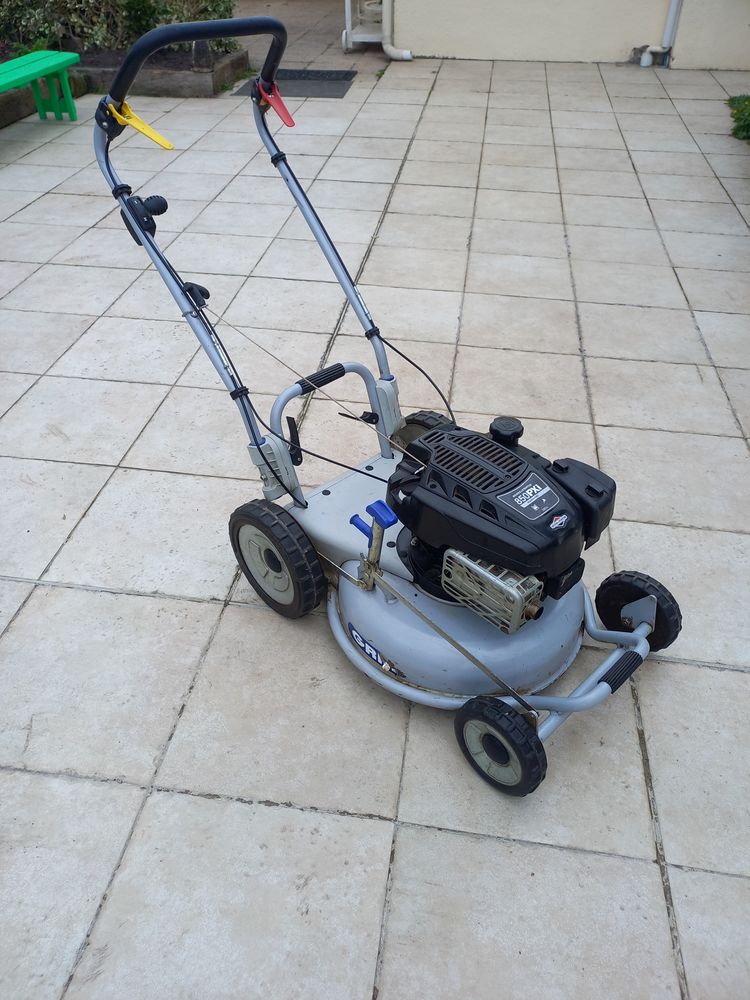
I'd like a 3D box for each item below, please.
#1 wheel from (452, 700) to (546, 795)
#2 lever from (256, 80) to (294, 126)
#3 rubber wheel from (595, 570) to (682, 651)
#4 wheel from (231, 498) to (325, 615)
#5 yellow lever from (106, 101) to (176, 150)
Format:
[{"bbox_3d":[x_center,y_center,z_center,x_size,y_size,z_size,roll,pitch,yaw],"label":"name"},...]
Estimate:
[{"bbox_3d":[0.225,0.442,1.301,0.051,0.184,0.184,-31,49,-32],"label":"wheel"},{"bbox_3d":[-0.210,-0.857,1.573,0.036,0.026,0.141,-18,70,-22],"label":"lever"},{"bbox_3d":[0.563,0.239,1.550,0.051,0.184,0.184,-31,49,-32],"label":"rubber wheel"},{"bbox_3d":[-0.217,0.133,1.590,0.064,0.276,0.276,-31,49,-32],"label":"wheel"},{"bbox_3d":[-0.446,-0.722,1.399,0.143,0.026,0.036,41,49,4],"label":"yellow lever"}]

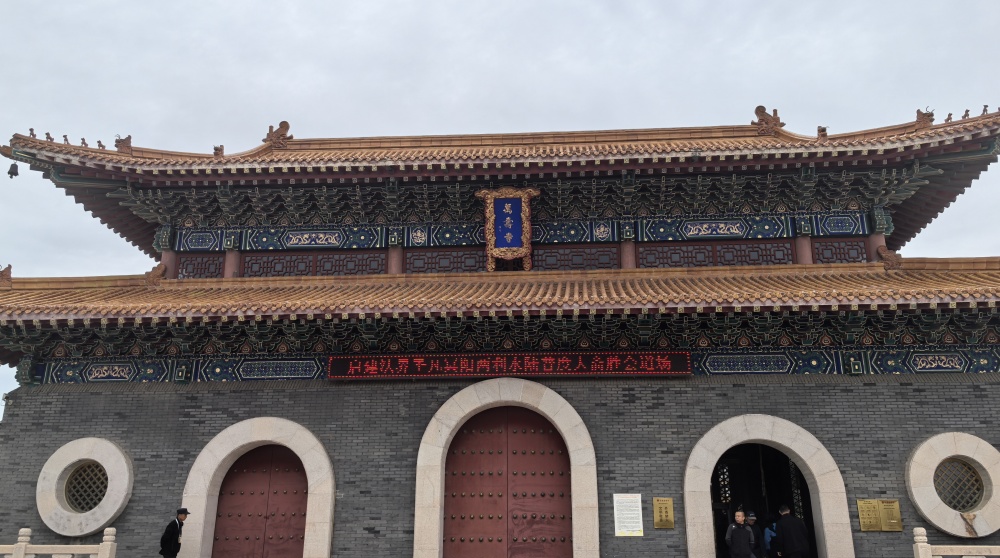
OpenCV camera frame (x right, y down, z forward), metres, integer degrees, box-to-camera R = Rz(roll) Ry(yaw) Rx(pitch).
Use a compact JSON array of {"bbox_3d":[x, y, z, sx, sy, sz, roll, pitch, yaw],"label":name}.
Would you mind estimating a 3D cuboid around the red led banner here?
[{"bbox_3d":[0.165,1.925,17.227,7.987,0.538,0.140,-1,-17,4],"label":"red led banner"}]

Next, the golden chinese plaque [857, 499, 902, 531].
[{"bbox_3d":[7.704,4.797,15.825,0.810,0.607,0.030,-1,-17,4],"label":"golden chinese plaque"}]

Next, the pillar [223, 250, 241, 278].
[{"bbox_3d":[-7.147,-0.326,20.845,0.404,0.852,0.404,-1,-17,4],"label":"pillar"}]

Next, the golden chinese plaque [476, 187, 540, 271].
[{"bbox_3d":[0.217,-1.268,19.942,1.650,2.154,0.280,-1,-2,4],"label":"golden chinese plaque"}]

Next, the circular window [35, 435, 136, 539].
[{"bbox_3d":[-9.036,4.542,17.056,2.078,2.078,0.280,-1,-17,4],"label":"circular window"}]

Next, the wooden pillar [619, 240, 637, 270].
[{"bbox_3d":[3.339,-0.568,20.175,0.372,0.836,0.372,-1,-17,4],"label":"wooden pillar"}]

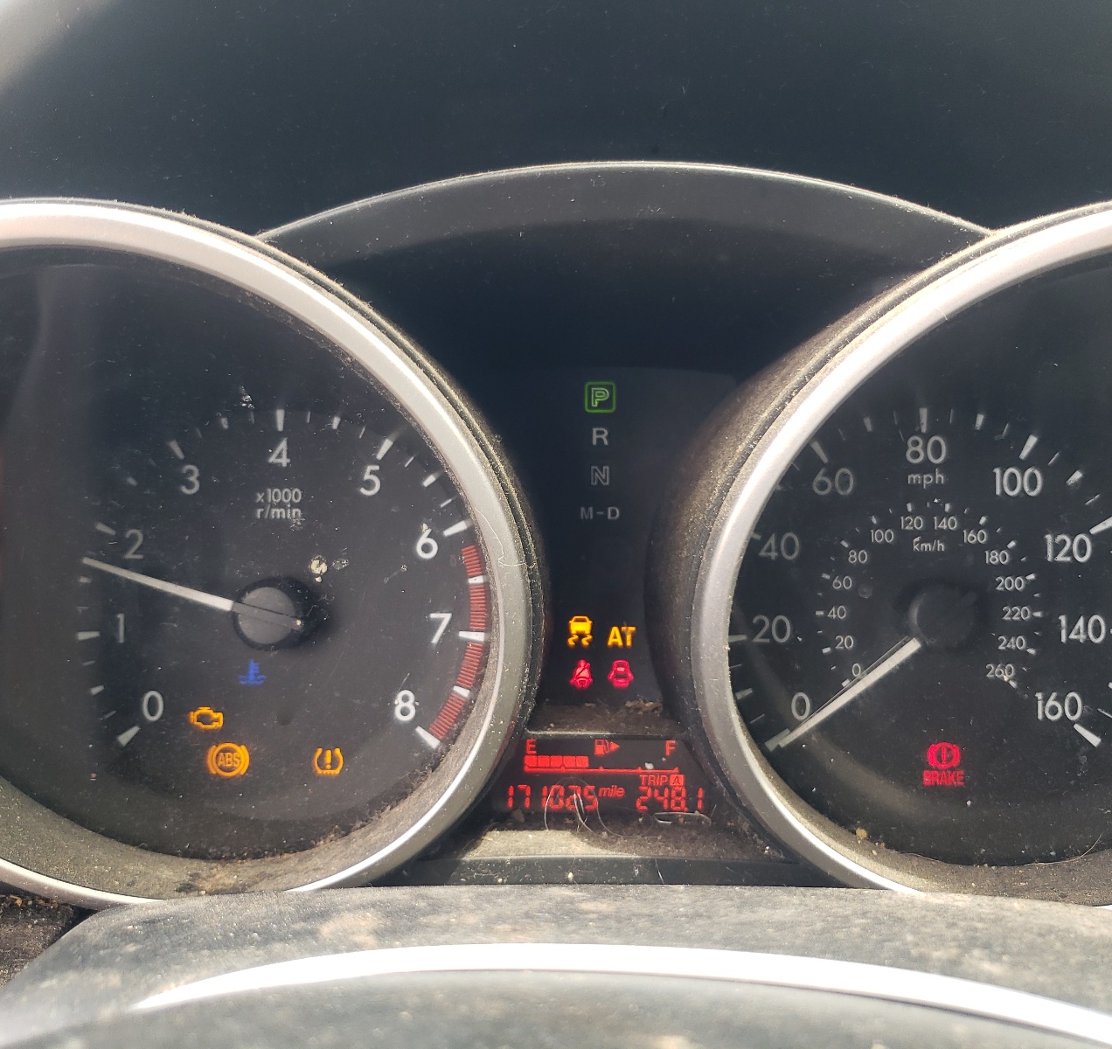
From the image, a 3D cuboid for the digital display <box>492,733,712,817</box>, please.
[{"bbox_3d":[0.010,0.055,0.233,0.048,0.018,0.007,0,-7,1],"label":"digital display"}]

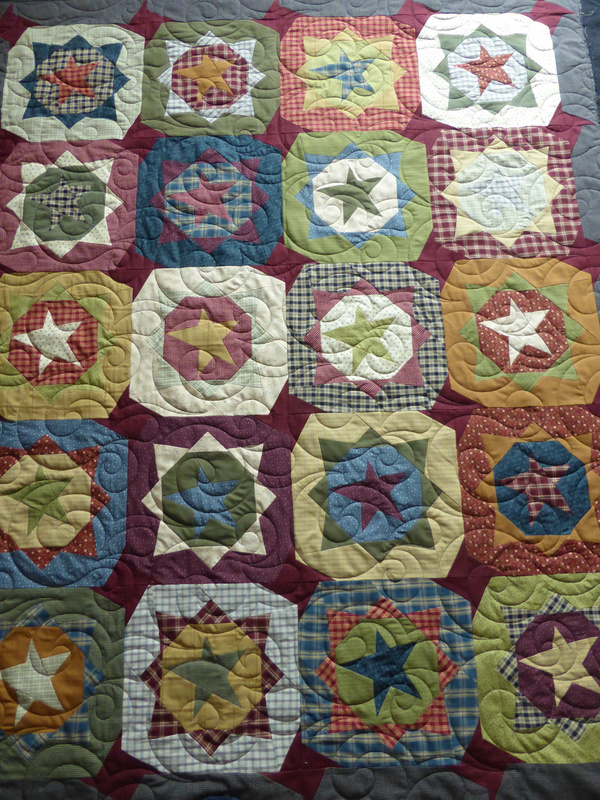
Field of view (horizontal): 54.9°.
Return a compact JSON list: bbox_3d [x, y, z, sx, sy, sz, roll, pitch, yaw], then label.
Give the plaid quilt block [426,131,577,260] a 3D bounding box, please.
[{"bbox_3d":[0.489,-0.497,1.394,0.345,0.017,0.345,-2,77,0],"label":"plaid quilt block"}]

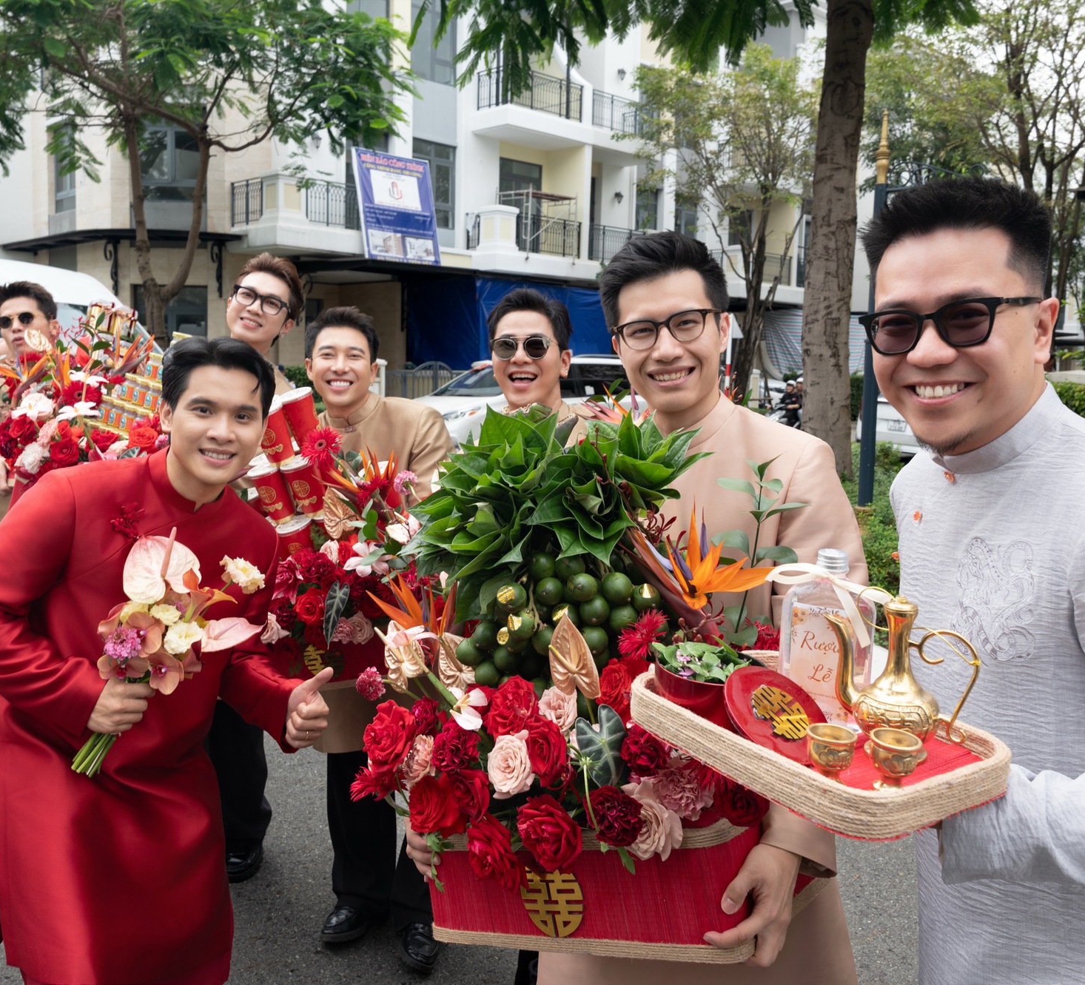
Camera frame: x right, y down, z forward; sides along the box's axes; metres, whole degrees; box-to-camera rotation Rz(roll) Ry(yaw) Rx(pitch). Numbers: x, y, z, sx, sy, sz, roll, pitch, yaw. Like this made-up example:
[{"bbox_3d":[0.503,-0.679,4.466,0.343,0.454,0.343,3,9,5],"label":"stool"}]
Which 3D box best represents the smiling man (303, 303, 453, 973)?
[{"bbox_3d":[-0.443,0.352,2.400,0.540,1.589,0.470,2,5,5],"label":"smiling man"}]

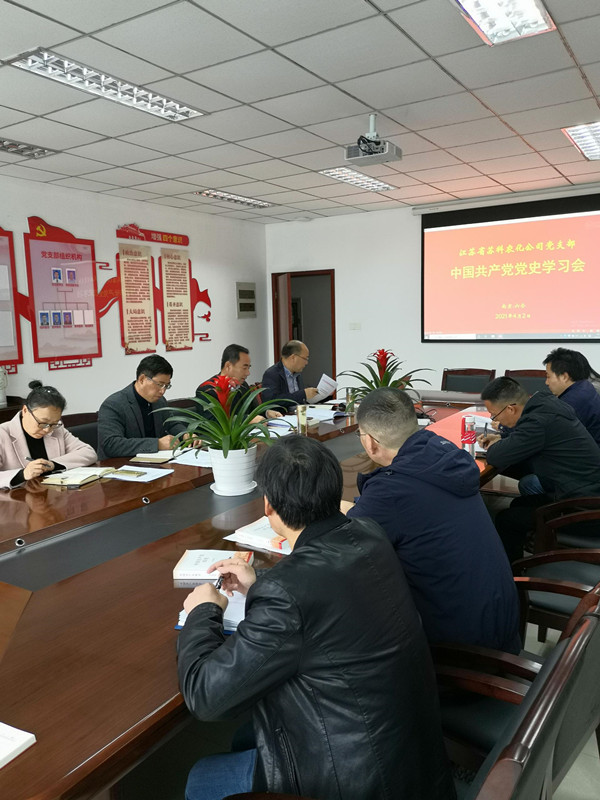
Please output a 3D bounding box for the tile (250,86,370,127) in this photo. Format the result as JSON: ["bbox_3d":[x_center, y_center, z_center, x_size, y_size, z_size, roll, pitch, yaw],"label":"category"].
[{"bbox_3d":[0.084,-1.843,3.914,0.600,0.020,0.600,3,9,32],"label":"tile"}]

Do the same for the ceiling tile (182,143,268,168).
[{"bbox_3d":[-0.603,-1.982,5.067,0.600,0.020,0.600,3,9,32],"label":"ceiling tile"}]

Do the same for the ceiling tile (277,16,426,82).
[{"bbox_3d":[0.268,-1.741,3.106,0.600,0.020,0.600,4,9,32],"label":"ceiling tile"}]

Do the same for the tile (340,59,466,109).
[{"bbox_3d":[0.592,-1.812,3.594,0.595,0.020,0.595,3,9,32],"label":"tile"}]

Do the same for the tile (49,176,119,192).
[{"bbox_3d":[-2.040,-2.064,5.981,0.391,0.020,0.595,3,9,32],"label":"tile"}]

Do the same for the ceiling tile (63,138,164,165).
[{"bbox_3d":[-1.432,-1.943,4.892,0.600,0.020,0.600,4,9,32],"label":"ceiling tile"}]

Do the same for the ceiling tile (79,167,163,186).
[{"bbox_3d":[-1.611,-2.041,5.704,0.595,0.020,0.595,3,9,32],"label":"ceiling tile"}]

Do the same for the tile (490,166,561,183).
[{"bbox_3d":[2.197,-2.205,6.127,0.595,0.020,0.595,3,9,32],"label":"tile"}]

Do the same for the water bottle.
[{"bbox_3d":[0.832,0.189,3.068,0.070,0.218,0.070,3,9,32],"label":"water bottle"}]

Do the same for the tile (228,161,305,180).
[{"bbox_3d":[-0.285,-2.060,5.580,0.595,0.020,0.595,3,9,32],"label":"tile"}]

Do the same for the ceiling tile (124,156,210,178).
[{"bbox_3d":[-1.109,-2.020,5.392,0.600,0.020,0.600,4,9,32],"label":"ceiling tile"}]

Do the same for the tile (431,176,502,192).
[{"bbox_3d":[1.703,-2.229,6.414,0.595,0.020,0.595,3,9,32],"label":"tile"}]

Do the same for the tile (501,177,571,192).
[{"bbox_3d":[2.520,-2.275,6.590,0.600,0.020,0.560,3,9,32],"label":"tile"}]

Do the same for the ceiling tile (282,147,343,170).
[{"bbox_3d":[0.228,-2.027,5.237,0.595,0.020,0.595,3,9,32],"label":"ceiling tile"}]

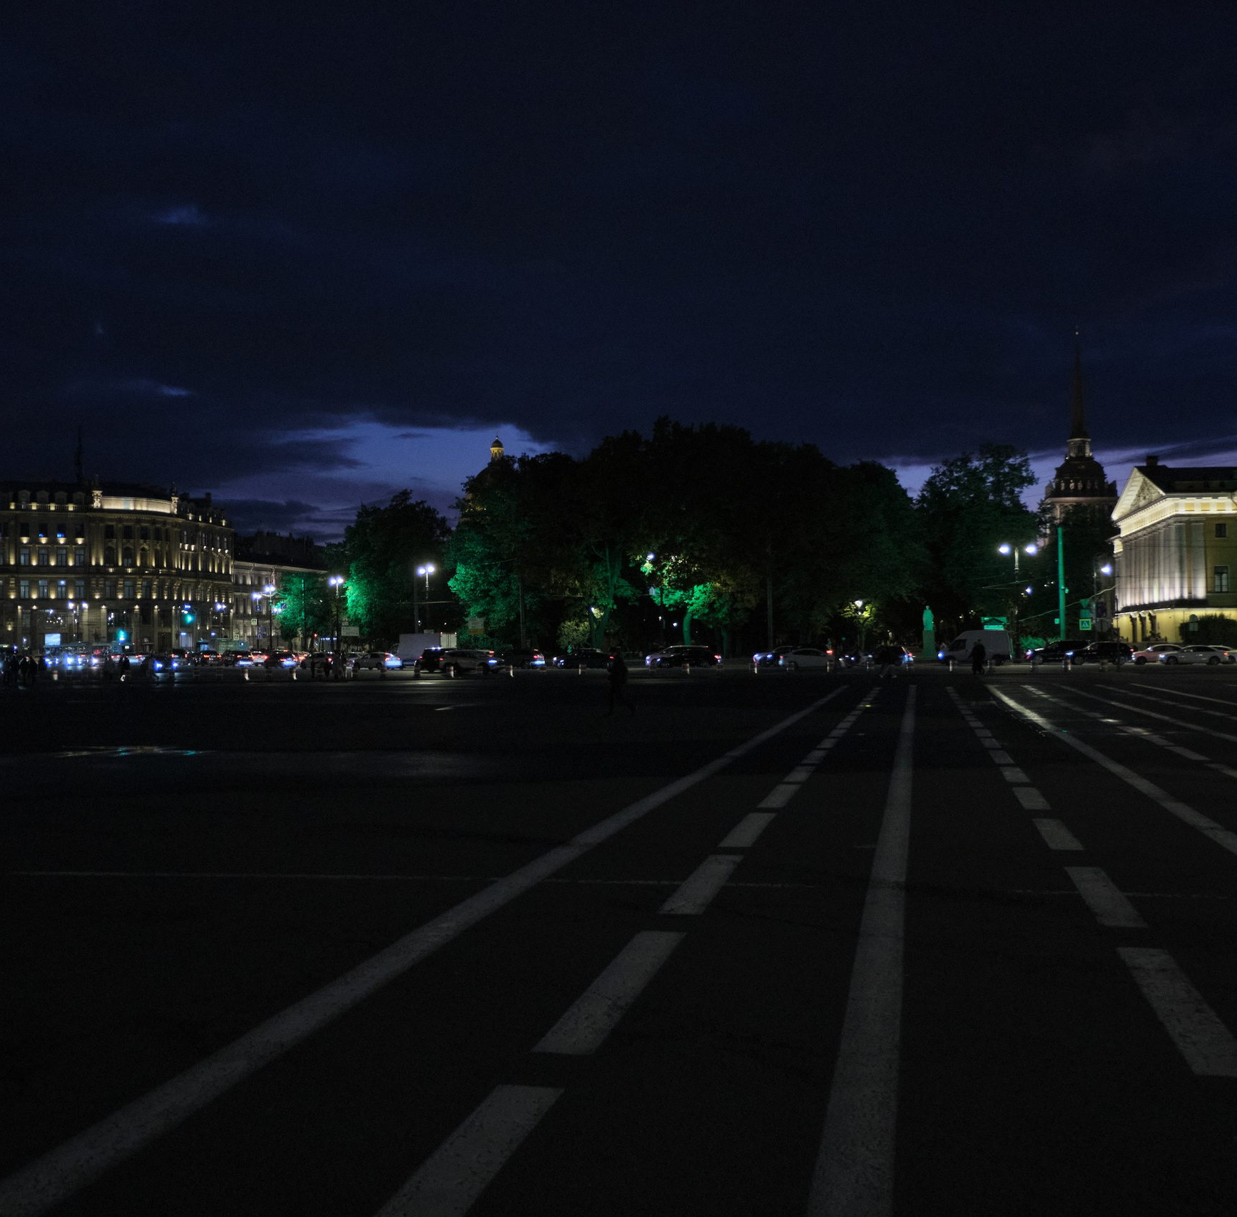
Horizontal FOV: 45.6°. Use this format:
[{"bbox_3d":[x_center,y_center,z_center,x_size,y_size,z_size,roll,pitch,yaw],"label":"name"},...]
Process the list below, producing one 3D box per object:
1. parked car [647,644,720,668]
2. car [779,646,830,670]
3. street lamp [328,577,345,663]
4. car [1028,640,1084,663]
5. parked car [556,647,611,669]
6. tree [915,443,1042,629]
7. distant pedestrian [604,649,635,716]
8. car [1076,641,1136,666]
[{"bbox_3d":[4.674,3.423,105.021,4.700,1.580,1.850,-1,-2,-10],"label":"parked car"},{"bbox_3d":[13.780,3.688,106.520,4.600,1.460,1.820,-1,-2,7],"label":"car"},{"bbox_3d":[-32.687,1.469,170.861,0.600,10.400,2.500,0,-2,-31],"label":"street lamp"},{"bbox_3d":[34.642,3.496,116.024,4.800,1.800,1.900,-1,-2,8],"label":"car"},{"bbox_3d":[-2.540,3.811,111.020,4.650,1.480,1.820,-1,-2,-7],"label":"parked car"},{"bbox_3d":[37.735,-6.031,154.699,12.000,22.500,12.000,-1,-2,0],"label":"tree"},{"bbox_3d":[0.007,1.956,38.624,0.750,1.760,0.550,-1,-2,6],"label":"distant pedestrian"},{"bbox_3d":[35.993,3.364,109.523,4.700,1.720,1.880,-1,-2,8],"label":"car"}]

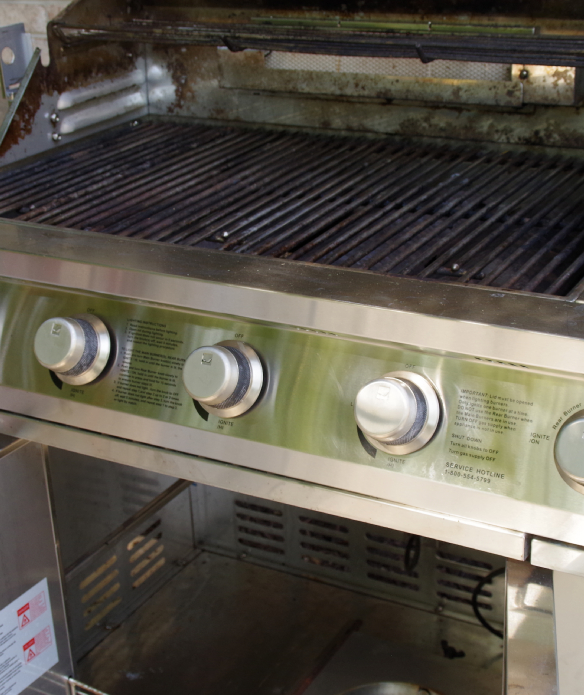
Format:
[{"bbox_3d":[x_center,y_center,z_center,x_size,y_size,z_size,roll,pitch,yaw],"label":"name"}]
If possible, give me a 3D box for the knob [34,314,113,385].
[{"bbox_3d":[-0.215,-0.001,1.176,0.071,0.071,0.049,10,-3,28],"label":"knob"}]

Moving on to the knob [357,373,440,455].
[{"bbox_3d":[0.083,0.053,1.018,0.071,0.071,0.049,10,-3,28],"label":"knob"}]

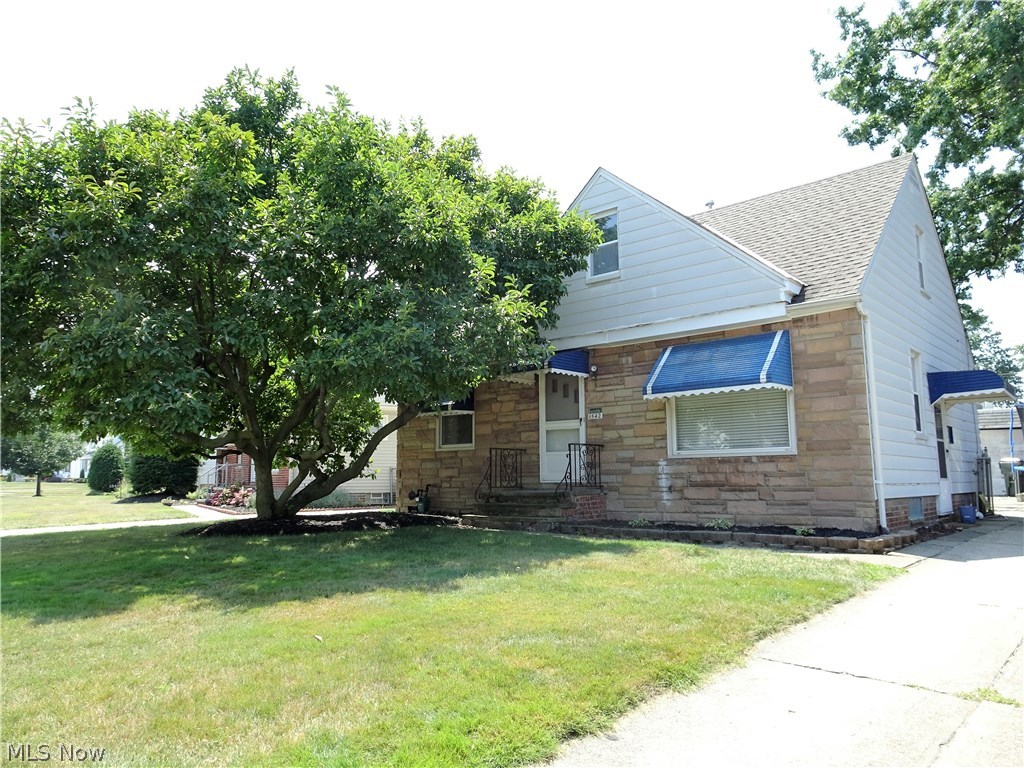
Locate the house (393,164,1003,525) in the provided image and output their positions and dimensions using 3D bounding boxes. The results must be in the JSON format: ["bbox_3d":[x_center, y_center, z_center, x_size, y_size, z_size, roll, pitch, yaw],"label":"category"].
[{"bbox_3d":[3.903,-0.549,15.956,10.088,6.674,8.827,-7,-10,41],"label":"house"}]

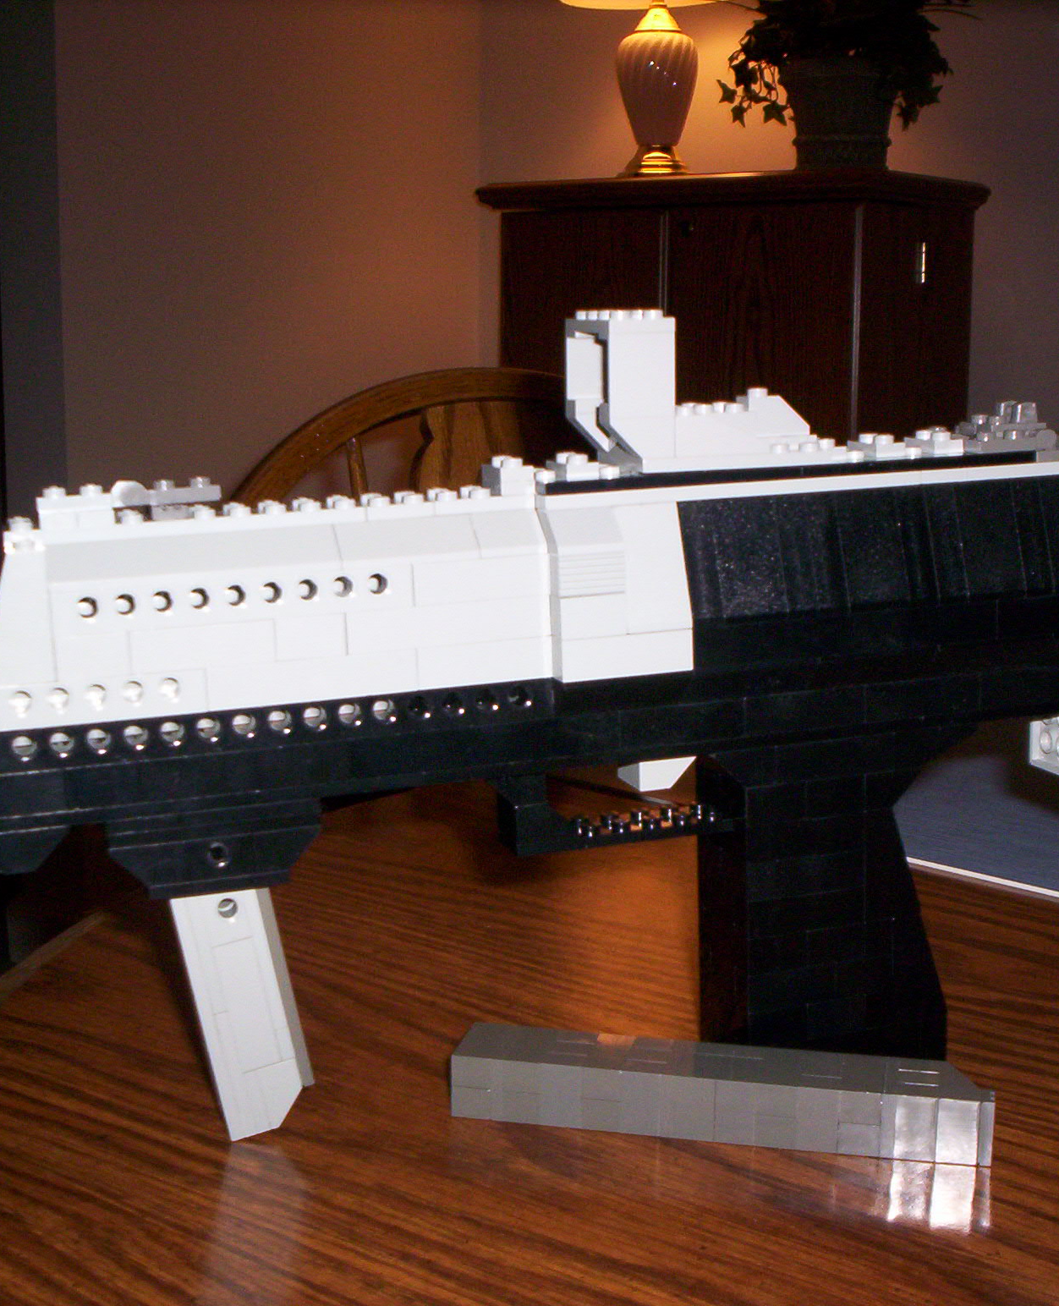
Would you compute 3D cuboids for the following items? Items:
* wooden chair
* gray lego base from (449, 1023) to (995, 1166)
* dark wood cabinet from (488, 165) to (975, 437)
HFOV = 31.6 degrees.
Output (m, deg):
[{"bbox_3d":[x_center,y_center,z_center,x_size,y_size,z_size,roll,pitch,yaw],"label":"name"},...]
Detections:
[{"bbox_3d":[0.047,0.285,1.198,0.470,0.920,0.530,-3,10,-18],"label":"wooden chair"},{"bbox_3d":[0.046,0.106,0.449,0.128,0.016,0.024,3,10,12],"label":"gray lego base"},{"bbox_3d":[0.290,-0.116,2.854,0.700,1.130,0.350,9,13,42],"label":"dark wood cabinet"}]

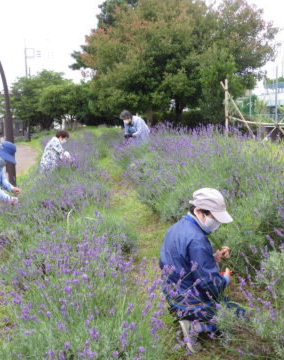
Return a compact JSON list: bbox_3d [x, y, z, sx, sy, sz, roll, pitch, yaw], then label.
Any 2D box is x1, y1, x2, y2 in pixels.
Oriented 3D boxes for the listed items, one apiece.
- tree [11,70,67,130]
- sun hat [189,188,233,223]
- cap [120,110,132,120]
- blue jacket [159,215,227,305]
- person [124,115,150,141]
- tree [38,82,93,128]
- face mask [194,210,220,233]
[{"bbox_3d":[-11.728,-8.895,44.000,6.200,6.700,5.500,0,9,0],"label":"tree"},{"bbox_3d":[0.416,0.158,2.360,0.270,0.140,0.175,19,6,-9],"label":"sun hat"},{"bbox_3d":[-0.275,-1.137,6.900,0.190,0.150,0.240,6,29,37],"label":"cap"},{"bbox_3d":[0.320,0.504,2.460,0.360,0.550,0.430,6,3,-35],"label":"blue jacket"},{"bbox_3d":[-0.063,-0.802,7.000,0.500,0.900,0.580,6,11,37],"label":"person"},{"bbox_3d":[-8.274,-8.058,42.000,5.900,5.200,5.400,0,9,0],"label":"tree"},{"bbox_3d":[0.396,0.251,2.350,0.110,0.120,0.140,23,5,-10],"label":"face mask"}]

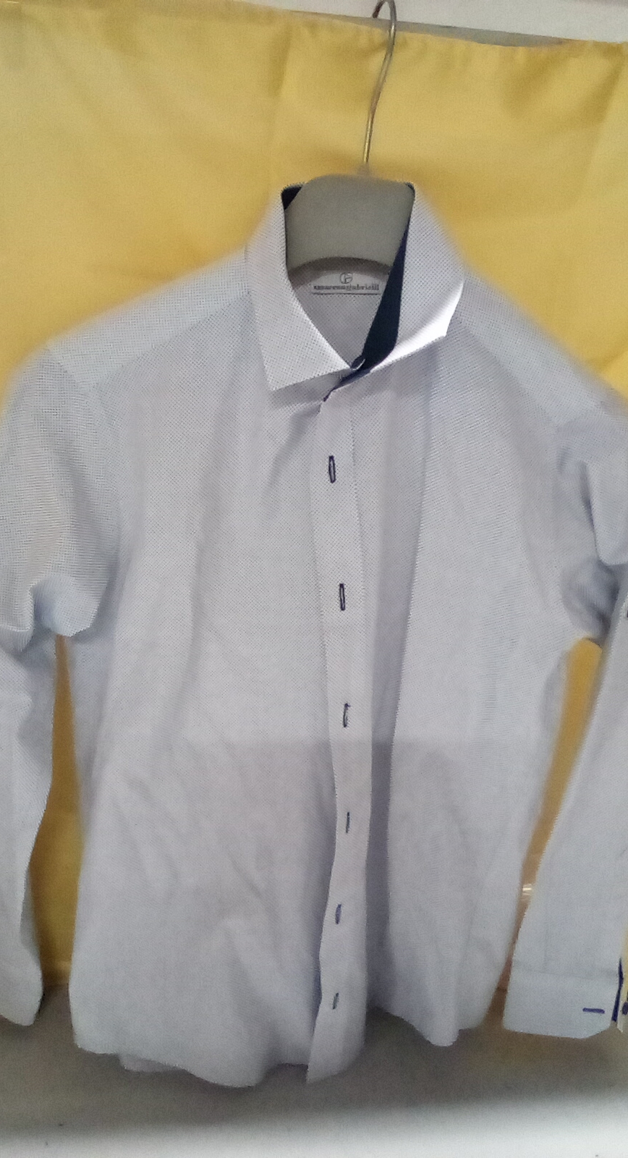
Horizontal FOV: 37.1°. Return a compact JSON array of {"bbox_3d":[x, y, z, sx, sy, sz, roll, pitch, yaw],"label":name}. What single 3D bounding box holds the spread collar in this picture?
[{"bbox_3d":[0.023,-0.180,0.572,0.131,0.120,0.120,4,21,-3],"label":"spread collar"}]

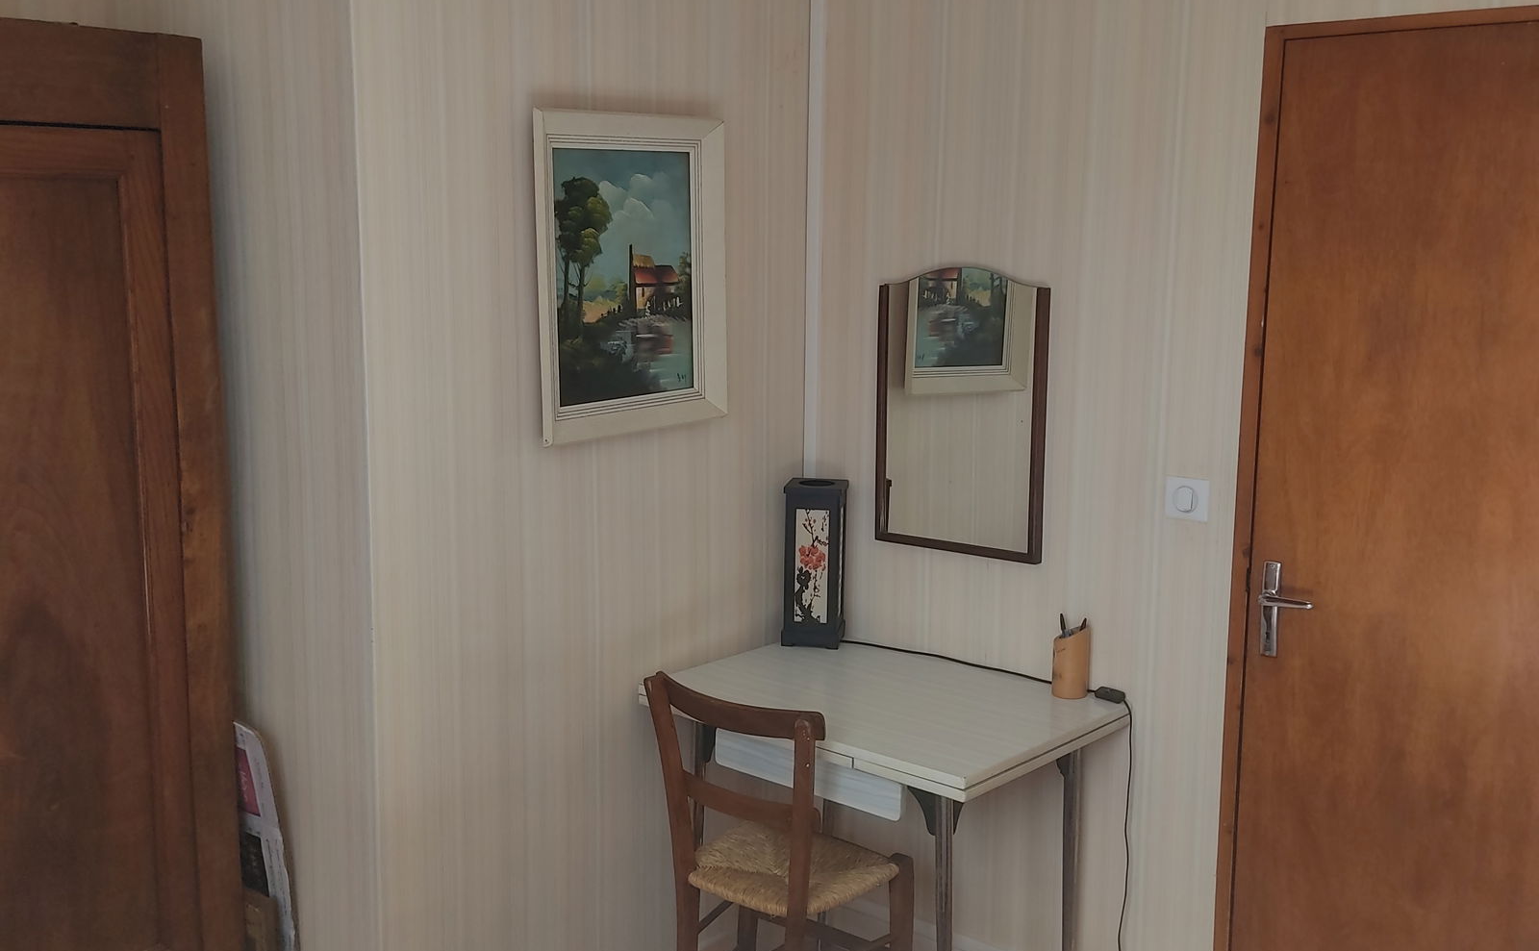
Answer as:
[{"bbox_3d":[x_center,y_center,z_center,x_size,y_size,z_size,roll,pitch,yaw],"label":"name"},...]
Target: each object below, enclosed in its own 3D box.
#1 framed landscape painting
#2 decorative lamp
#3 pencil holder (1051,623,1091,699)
[{"bbox_3d":[-0.262,-0.399,3.072,0.032,0.612,0.500,7,12,40],"label":"framed landscape painting"},{"bbox_3d":[0.104,0.199,3.466,0.127,0.360,0.127,2,9,10],"label":"decorative lamp"},{"bbox_3d":[0.605,0.371,3.085,0.071,0.140,0.071,0,8,0],"label":"pencil holder"}]

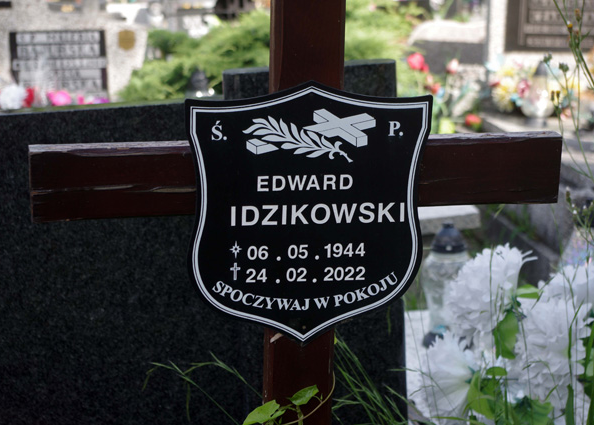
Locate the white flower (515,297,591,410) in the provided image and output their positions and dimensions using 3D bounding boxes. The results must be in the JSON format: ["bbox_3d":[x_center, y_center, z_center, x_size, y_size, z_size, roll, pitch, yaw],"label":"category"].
[{"bbox_3d":[0.373,0.205,2.120,0.125,0.160,0.130,9,18,30],"label":"white flower"}]

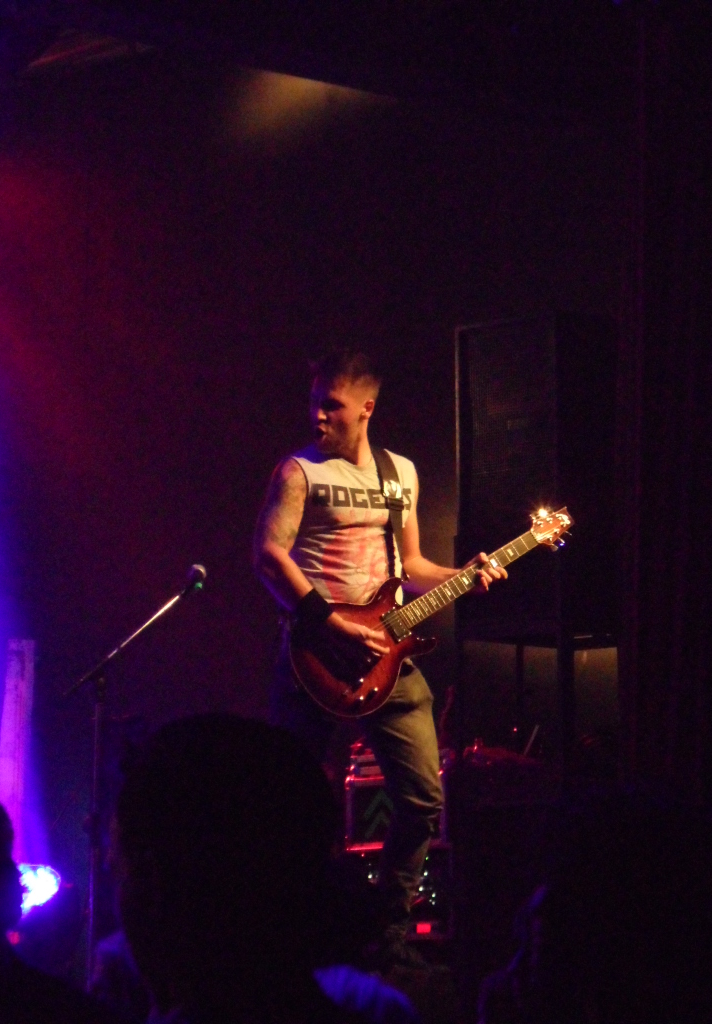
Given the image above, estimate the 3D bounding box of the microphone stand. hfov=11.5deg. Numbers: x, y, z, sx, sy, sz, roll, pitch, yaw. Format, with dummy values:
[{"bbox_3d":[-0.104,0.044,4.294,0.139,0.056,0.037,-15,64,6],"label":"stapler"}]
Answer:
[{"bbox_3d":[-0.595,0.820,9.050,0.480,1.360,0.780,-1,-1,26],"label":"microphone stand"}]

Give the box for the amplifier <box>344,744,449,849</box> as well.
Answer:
[{"bbox_3d":[0.155,1.090,13.500,0.420,0.420,0.320,0,-1,-7],"label":"amplifier"}]

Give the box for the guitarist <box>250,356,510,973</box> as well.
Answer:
[{"bbox_3d":[0.062,0.445,9.650,0.680,1.770,0.520,0,-1,-18],"label":"guitarist"}]

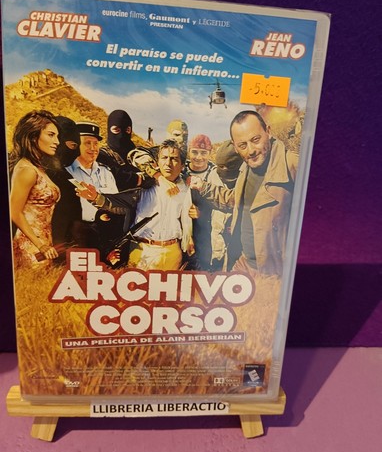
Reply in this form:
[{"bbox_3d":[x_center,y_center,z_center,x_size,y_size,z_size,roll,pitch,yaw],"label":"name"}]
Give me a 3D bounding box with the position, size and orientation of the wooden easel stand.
[{"bbox_3d":[-0.018,0.009,0.213,0.148,0.206,0.115,2,30,-5],"label":"wooden easel stand"}]

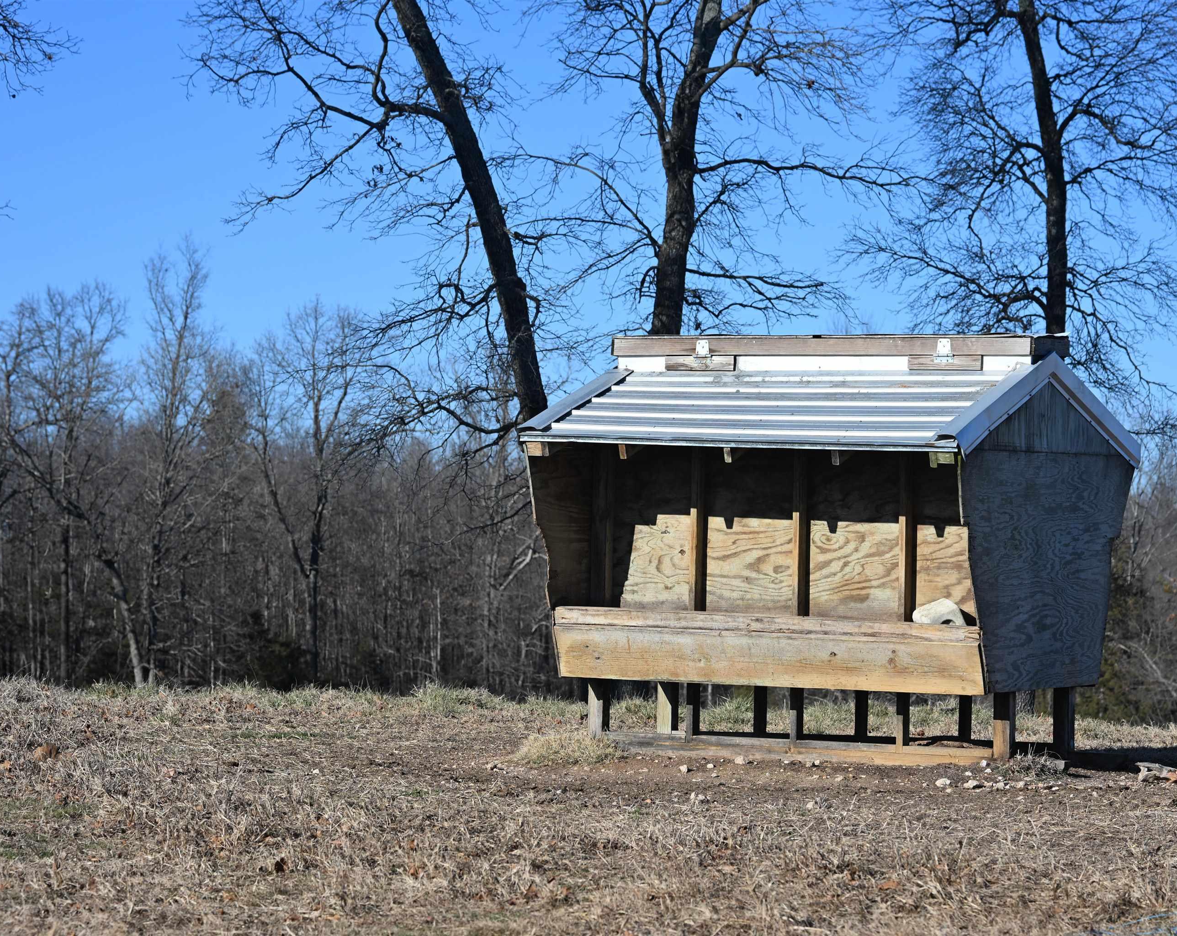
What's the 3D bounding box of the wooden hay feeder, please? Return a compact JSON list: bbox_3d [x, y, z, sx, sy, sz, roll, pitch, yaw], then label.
[{"bbox_3d":[1.319,0.391,20.699,2.515,2.230,2.580,1,-1,28],"label":"wooden hay feeder"}]

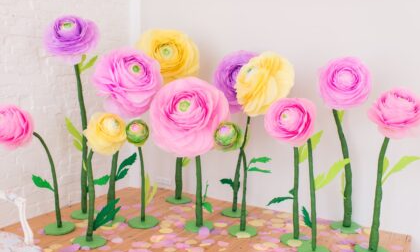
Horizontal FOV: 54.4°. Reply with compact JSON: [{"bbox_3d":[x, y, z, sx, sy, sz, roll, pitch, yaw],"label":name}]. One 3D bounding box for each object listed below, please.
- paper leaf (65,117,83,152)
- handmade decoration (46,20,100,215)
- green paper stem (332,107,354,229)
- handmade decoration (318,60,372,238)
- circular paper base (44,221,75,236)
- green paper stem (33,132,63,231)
[{"bbox_3d":[-1.082,0.067,3.237,0.143,0.285,0.060,0,7,-11],"label":"paper leaf"},{"bbox_3d":[-1.016,-0.052,3.042,0.417,1.518,0.370,2,7,0],"label":"handmade decoration"},{"bbox_3d":[1.055,0.347,3.242,0.155,0.983,0.100,-4,11,1],"label":"green paper stem"},{"bbox_3d":[0.953,0.132,2.873,0.373,1.226,0.300,2,8,18],"label":"handmade decoration"},{"bbox_3d":[-1.081,0.732,2.939,0.220,0.013,0.220,0,7,0],"label":"circular paper base"},{"bbox_3d":[-1.159,0.394,2.916,0.203,0.696,0.090,0,7,0],"label":"green paper stem"}]

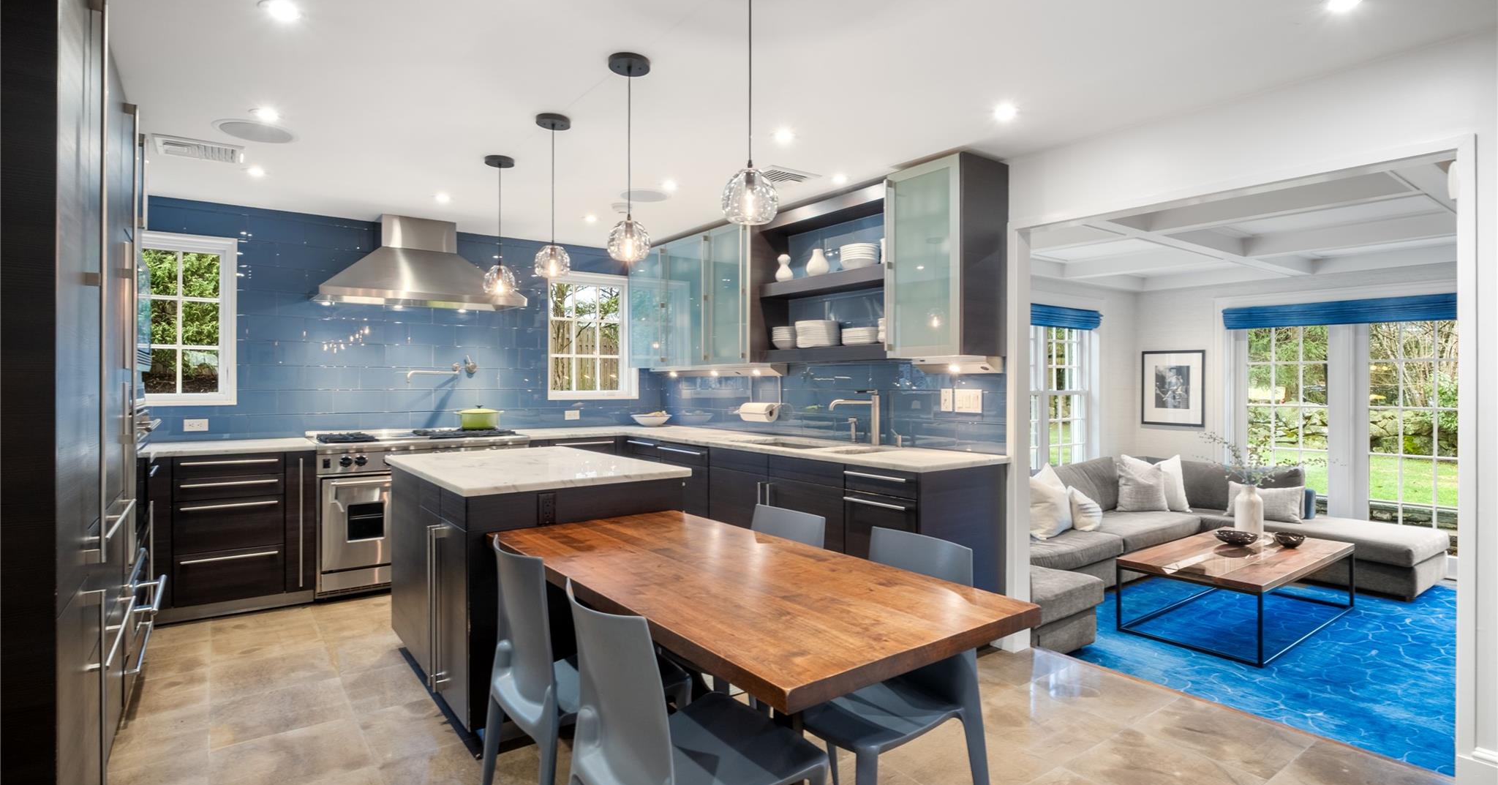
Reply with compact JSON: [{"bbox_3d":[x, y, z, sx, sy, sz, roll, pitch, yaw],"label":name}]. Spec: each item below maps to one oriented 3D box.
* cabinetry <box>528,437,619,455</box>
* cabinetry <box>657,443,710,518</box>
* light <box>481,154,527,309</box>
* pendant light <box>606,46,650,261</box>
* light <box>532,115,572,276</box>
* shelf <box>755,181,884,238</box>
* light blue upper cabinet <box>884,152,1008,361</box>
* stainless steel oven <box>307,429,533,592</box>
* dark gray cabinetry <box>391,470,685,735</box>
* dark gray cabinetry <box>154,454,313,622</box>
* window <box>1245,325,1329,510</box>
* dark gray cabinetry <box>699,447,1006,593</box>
[{"bbox_3d":[-1.407,0.770,5.234,0.655,0.885,0.630,0,0,-37],"label":"cabinetry"},{"bbox_3d":[-0.135,0.768,4.566,0.683,0.885,0.587,0,0,-37],"label":"cabinetry"},{"bbox_3d":[-1.220,-0.800,3.462,0.150,0.670,0.150,0,0,-37],"label":"light"},{"bbox_3d":[-0.408,-0.792,2.409,0.150,0.670,0.150,0,0,0],"label":"pendant light"},{"bbox_3d":[-0.810,-0.796,2.930,0.150,0.670,0.150,0,0,-37],"label":"light"},{"bbox_3d":[0.508,-1.052,4.133,0.265,0.073,1.100,0,0,-37],"label":"shelf"},{"bbox_3d":[0.950,-0.614,3.408,0.368,0.899,0.435,0,0,-37],"label":"light blue upper cabinet"},{"bbox_3d":[-2.132,0.740,4.607,1.250,0.951,0.678,0,0,-37],"label":"stainless steel oven"},{"bbox_3d":[-0.983,0.770,3.149,0.898,0.914,1.325,0,0,-37],"label":"dark gray cabinetry"},{"bbox_3d":[-2.939,0.773,4.060,0.698,0.896,0.607,0,0,-37],"label":"dark gray cabinetry"},{"bbox_3d":[5.033,0.258,6.637,0.121,1.918,0.672,0,0,-37],"label":"window"},{"bbox_3d":[0.483,0.782,3.923,0.620,0.883,1.685,0,0,-37],"label":"dark gray cabinetry"}]

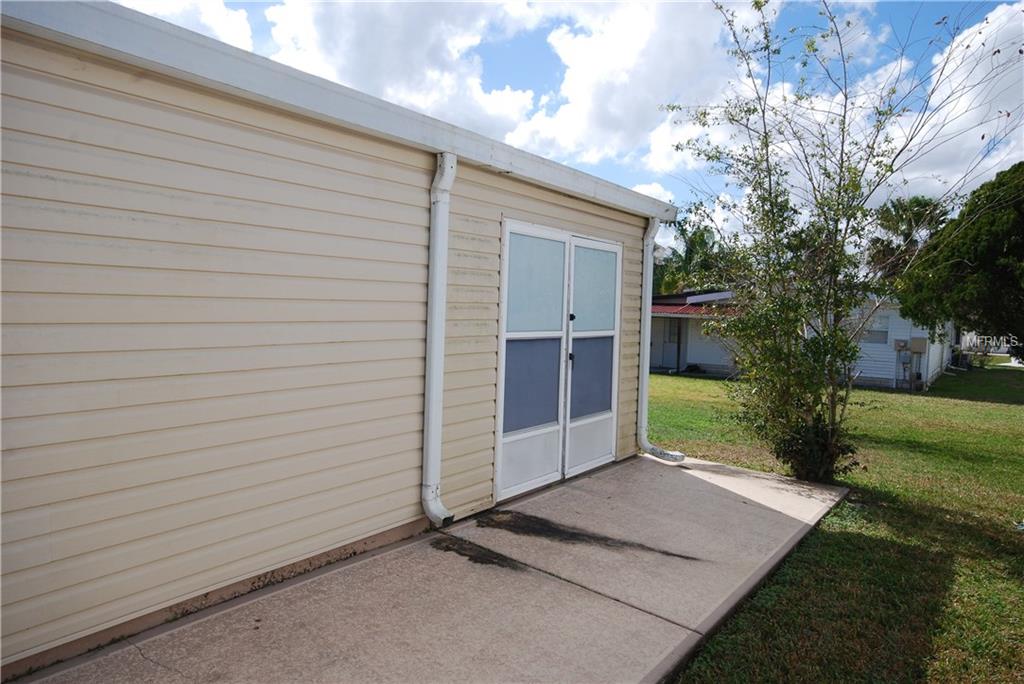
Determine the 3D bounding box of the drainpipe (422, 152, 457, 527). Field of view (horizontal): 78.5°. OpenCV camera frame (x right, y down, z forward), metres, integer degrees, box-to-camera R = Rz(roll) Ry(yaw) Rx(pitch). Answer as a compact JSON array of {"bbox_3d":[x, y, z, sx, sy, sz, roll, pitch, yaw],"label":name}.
[{"bbox_3d":[-0.419,0.005,3.854,0.175,2.295,0.095,5,5,37],"label":"drainpipe"}]

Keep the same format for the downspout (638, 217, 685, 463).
[{"bbox_3d":[1.499,-0.026,6.111,0.485,2.355,0.095,5,5,37],"label":"downspout"}]

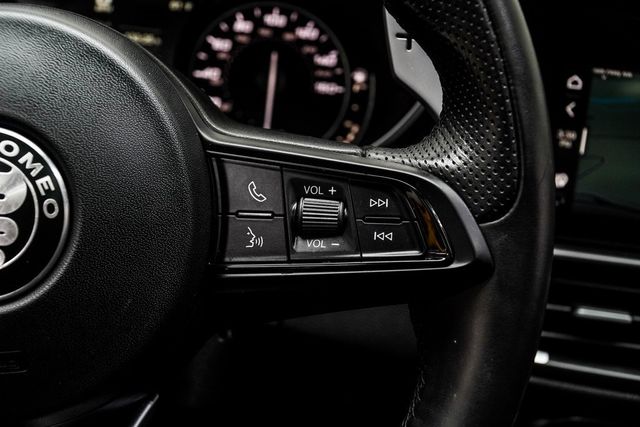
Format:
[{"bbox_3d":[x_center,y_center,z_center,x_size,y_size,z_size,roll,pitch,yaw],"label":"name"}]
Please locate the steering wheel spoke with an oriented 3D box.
[{"bbox_3d":[0.005,-0.004,0.315,0.108,0.076,0.038,0,5,-2],"label":"steering wheel spoke"}]

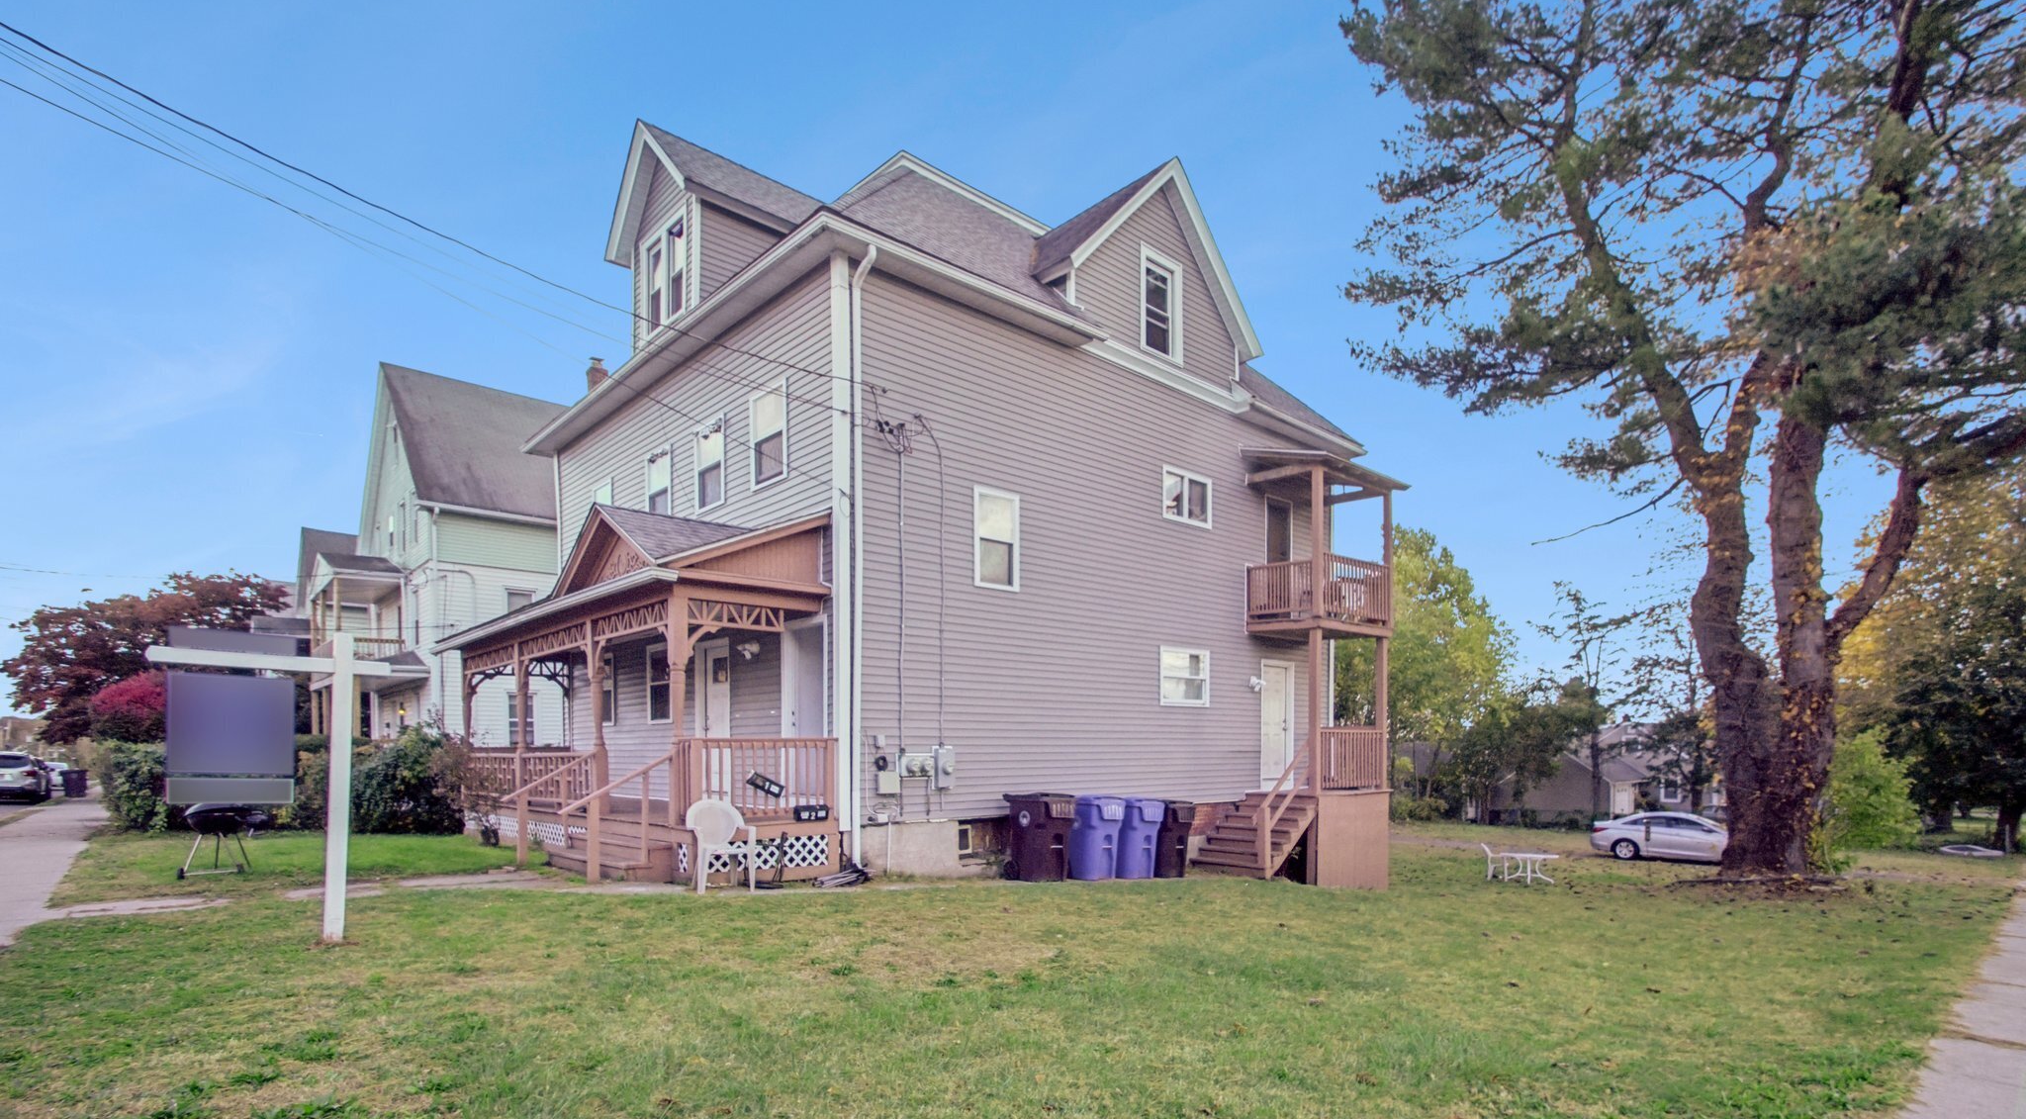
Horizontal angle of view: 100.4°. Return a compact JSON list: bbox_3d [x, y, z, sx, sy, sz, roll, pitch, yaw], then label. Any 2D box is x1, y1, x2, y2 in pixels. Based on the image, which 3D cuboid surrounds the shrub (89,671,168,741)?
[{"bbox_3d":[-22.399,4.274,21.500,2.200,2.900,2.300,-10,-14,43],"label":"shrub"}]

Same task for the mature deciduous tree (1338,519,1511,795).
[{"bbox_3d":[20.836,5.776,44.000,9.500,14.000,9.000,-5,-11,25],"label":"mature deciduous tree"}]

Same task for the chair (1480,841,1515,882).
[{"bbox_3d":[11.069,6.924,19.300,0.600,0.860,0.570,-5,-11,21],"label":"chair"}]

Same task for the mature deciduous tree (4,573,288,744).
[{"bbox_3d":[-27.775,3.747,27.000,7.200,7.300,7.800,-10,-14,43],"label":"mature deciduous tree"}]

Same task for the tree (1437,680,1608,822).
[{"bbox_3d":[22.310,8.674,37.000,6.500,6.300,6.000,-7,-12,31],"label":"tree"}]

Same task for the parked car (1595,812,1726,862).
[{"bbox_3d":[20.100,8.420,25.400,4.750,1.470,1.840,-7,-12,31],"label":"parked car"}]

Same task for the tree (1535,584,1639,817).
[{"bbox_3d":[23.861,6.236,35.000,4.000,10.000,3.800,-7,-12,34],"label":"tree"}]

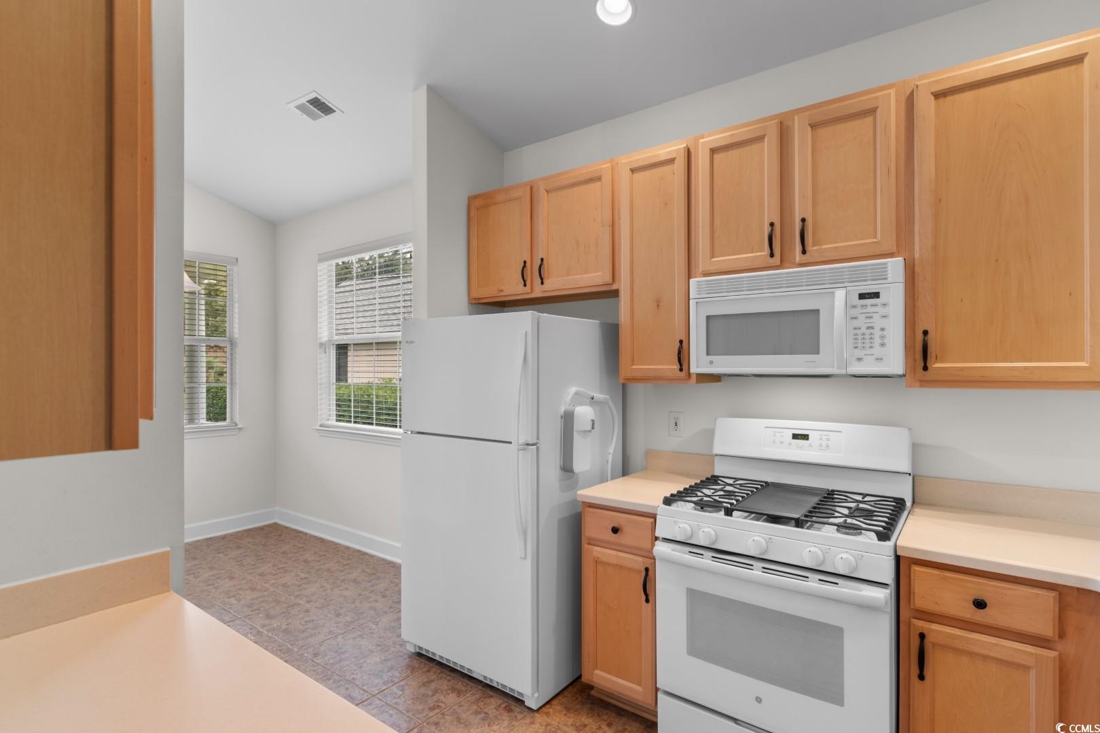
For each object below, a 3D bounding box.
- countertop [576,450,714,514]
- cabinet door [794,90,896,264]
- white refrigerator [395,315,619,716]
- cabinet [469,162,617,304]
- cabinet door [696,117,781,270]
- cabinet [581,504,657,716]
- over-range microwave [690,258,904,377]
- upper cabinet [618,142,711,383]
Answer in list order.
[{"bbox_3d":[0.461,0.502,2.473,0.378,0.134,0.637,0,0,37],"label":"countertop"},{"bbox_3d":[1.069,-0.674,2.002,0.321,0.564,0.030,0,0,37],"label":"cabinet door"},{"bbox_3d":[-0.191,0.612,2.849,0.830,1.681,0.820,0,0,36],"label":"white refrigerator"},{"bbox_3d":[0.018,-0.675,3.002,0.993,0.619,0.331,0,0,37],"label":"cabinet"},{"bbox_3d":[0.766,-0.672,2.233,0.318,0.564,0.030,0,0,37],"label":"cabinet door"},{"bbox_3d":[0.468,1.010,2.469,0.379,0.883,0.633,0,0,37],"label":"cabinet"},{"bbox_3d":[0.998,-0.166,2.225,0.757,0.402,0.380,0,0,37],"label":"over-range microwave"},{"bbox_3d":[0.562,-0.456,2.587,0.376,1.058,0.331,0,0,37],"label":"upper cabinet"}]

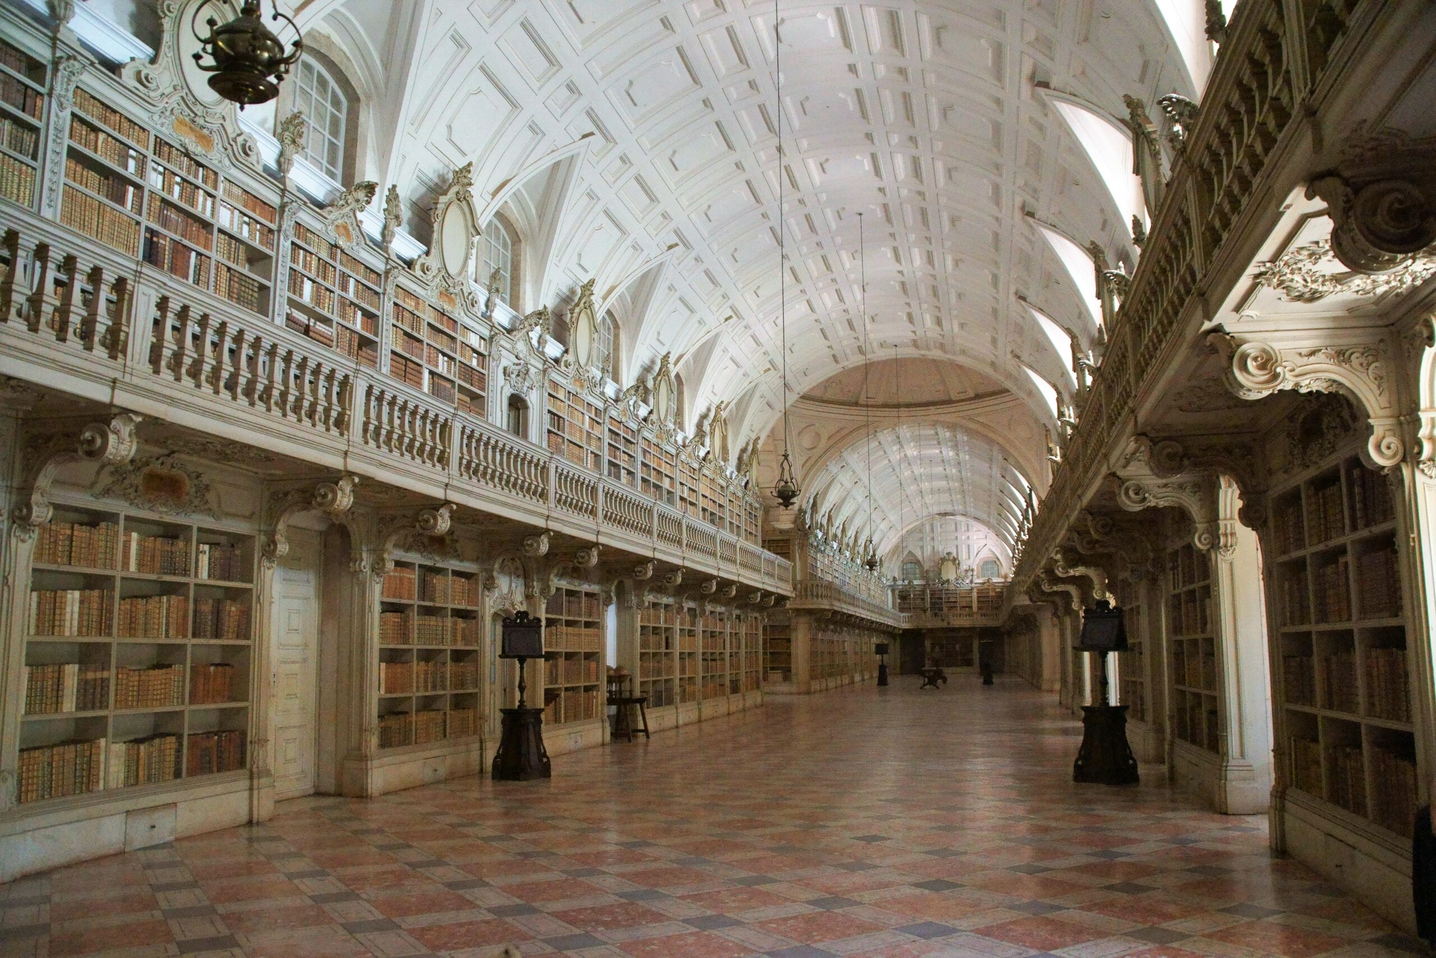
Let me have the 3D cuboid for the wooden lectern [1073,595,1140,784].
[{"bbox_3d":[4.705,2.583,13.206,0.648,2.228,0.583,-9,-12,41],"label":"wooden lectern"}]

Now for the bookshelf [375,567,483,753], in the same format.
[{"bbox_3d":[-3.815,2.232,13.846,0.421,2.300,2.592,-3,-10,14],"label":"bookshelf"}]

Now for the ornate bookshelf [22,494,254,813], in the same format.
[{"bbox_3d":[-4.924,1.438,9.117,0.421,2.317,2.673,-3,-10,14],"label":"ornate bookshelf"}]

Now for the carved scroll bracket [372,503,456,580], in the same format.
[{"bbox_3d":[-3.526,0.714,12.551,0.972,0.826,0.308,-3,-10,14],"label":"carved scroll bracket"}]

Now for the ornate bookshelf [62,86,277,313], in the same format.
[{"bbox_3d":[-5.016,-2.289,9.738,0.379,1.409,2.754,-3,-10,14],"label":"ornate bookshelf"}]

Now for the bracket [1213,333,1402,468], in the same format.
[{"bbox_3d":[3.208,-0.424,5.851,0.907,0.794,0.292,-3,-10,14],"label":"bracket"}]

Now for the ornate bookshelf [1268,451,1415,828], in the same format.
[{"bbox_3d":[4.129,1.011,6.877,0.421,2.300,2.657,-3,-10,14],"label":"ornate bookshelf"}]

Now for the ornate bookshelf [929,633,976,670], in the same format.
[{"bbox_3d":[16.022,11.768,73.750,3.029,2.300,0.421,-3,-10,14],"label":"ornate bookshelf"}]

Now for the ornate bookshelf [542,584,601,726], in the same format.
[{"bbox_3d":[-2.653,3.005,18.588,0.421,2.333,2.624,-3,-10,14],"label":"ornate bookshelf"}]

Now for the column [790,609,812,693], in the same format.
[{"bbox_3d":[3.446,7.244,44.658,0.794,3.208,0.729,-3,-10,14],"label":"column"}]

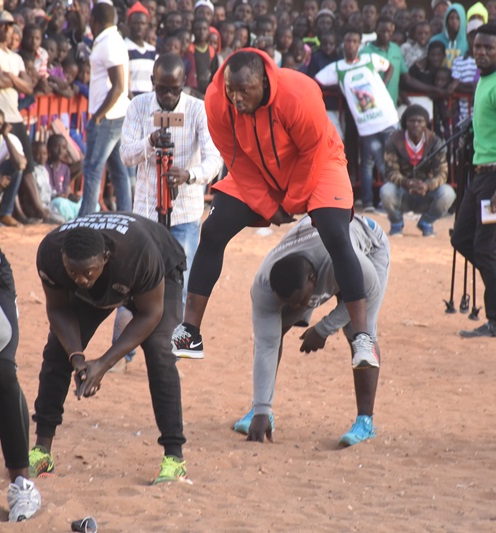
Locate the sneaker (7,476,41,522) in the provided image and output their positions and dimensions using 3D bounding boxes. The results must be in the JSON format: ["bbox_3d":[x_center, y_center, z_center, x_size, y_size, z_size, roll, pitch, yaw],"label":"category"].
[{"bbox_3d":[-0.844,0.880,17.580,0.120,0.145,0.290,0,12,7],"label":"sneaker"}]

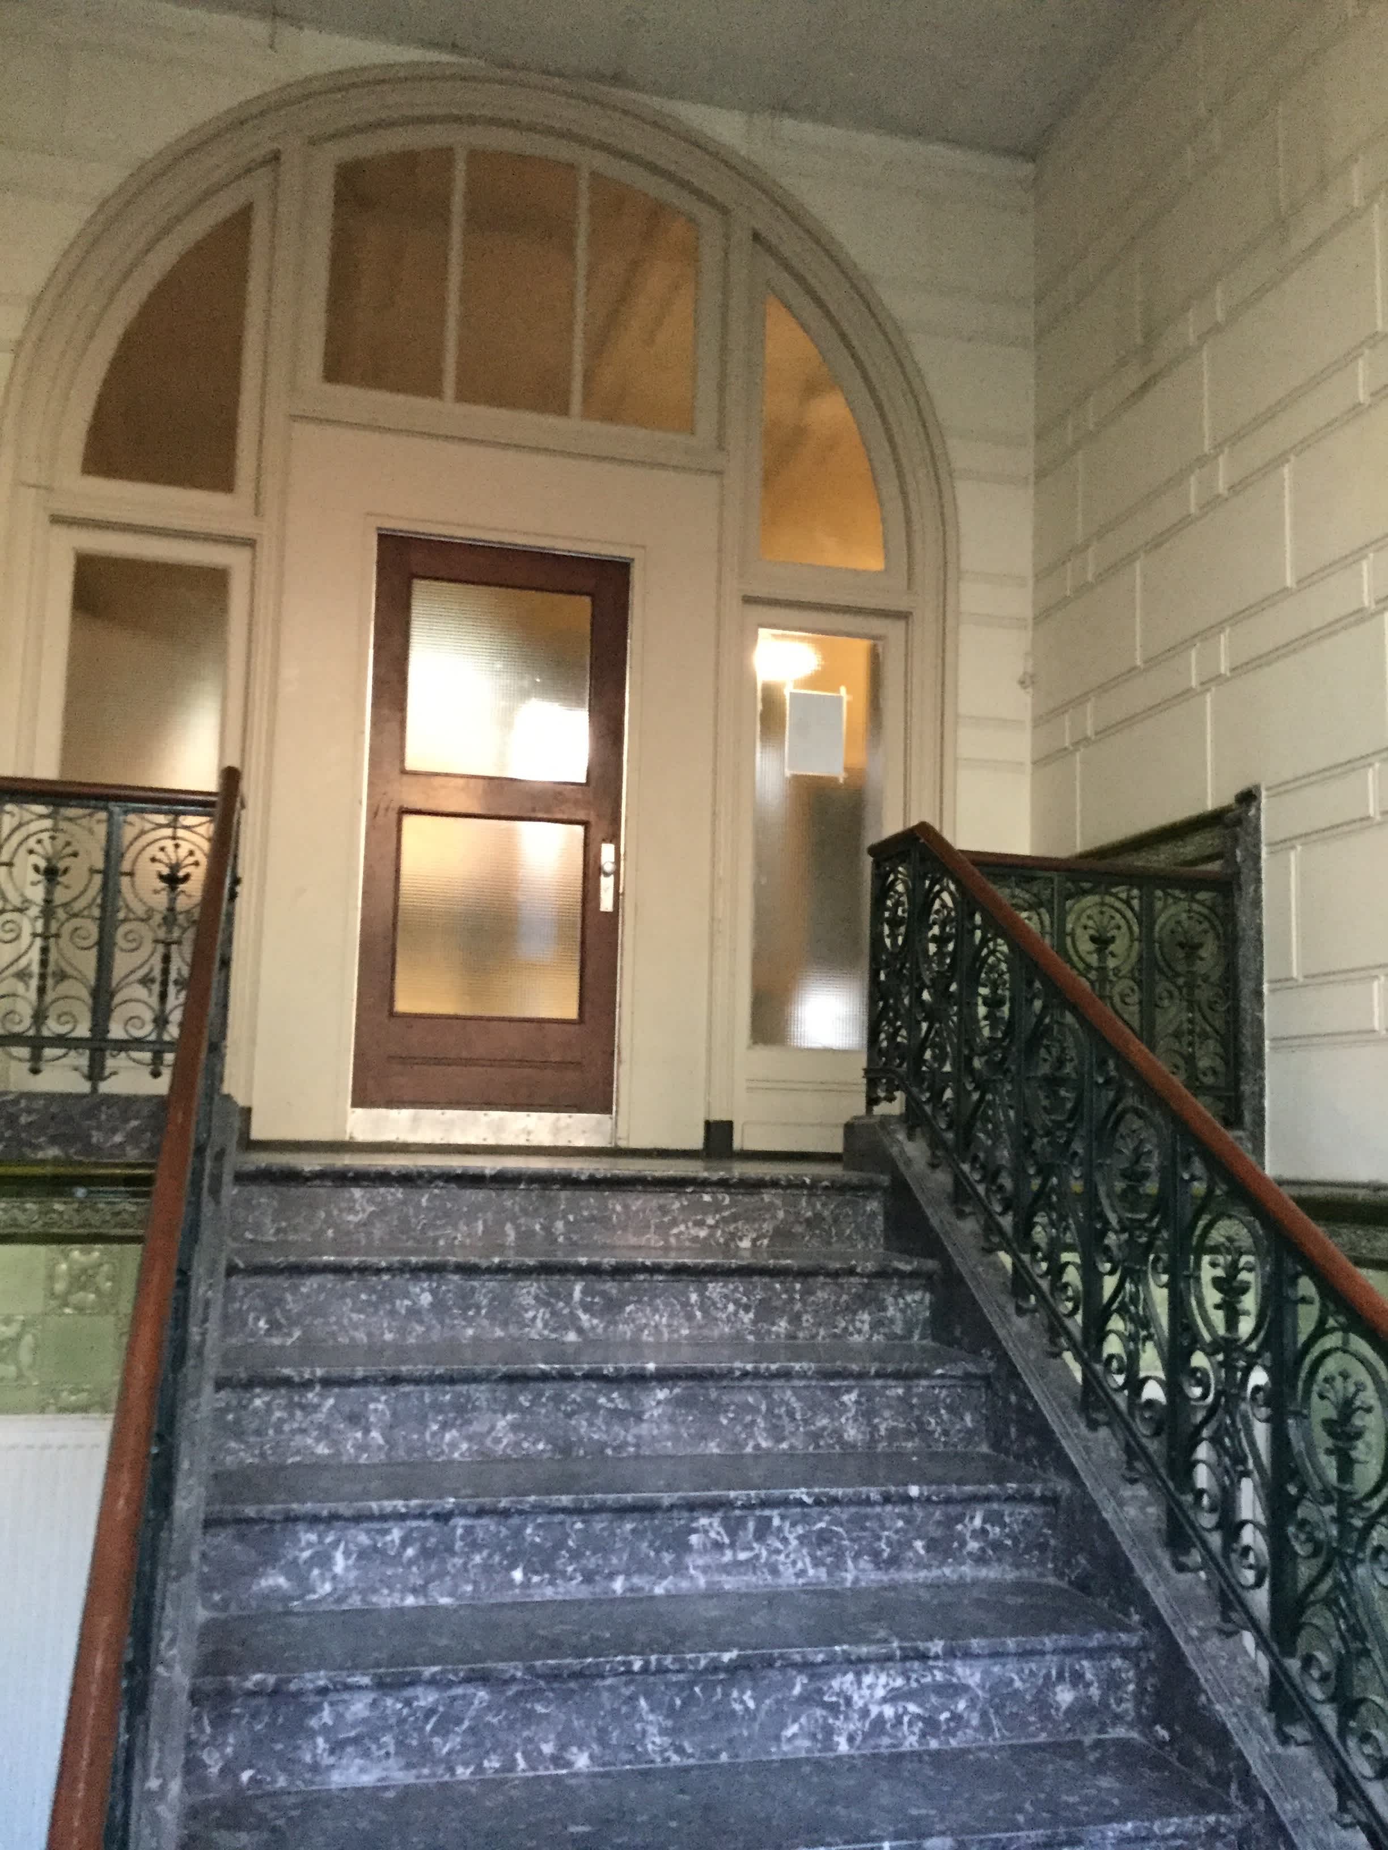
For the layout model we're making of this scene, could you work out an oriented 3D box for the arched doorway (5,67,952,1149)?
[{"bbox_3d":[-0.625,-1.146,5.713,3.320,3.800,0.220,3,-6,-15],"label":"arched doorway"}]

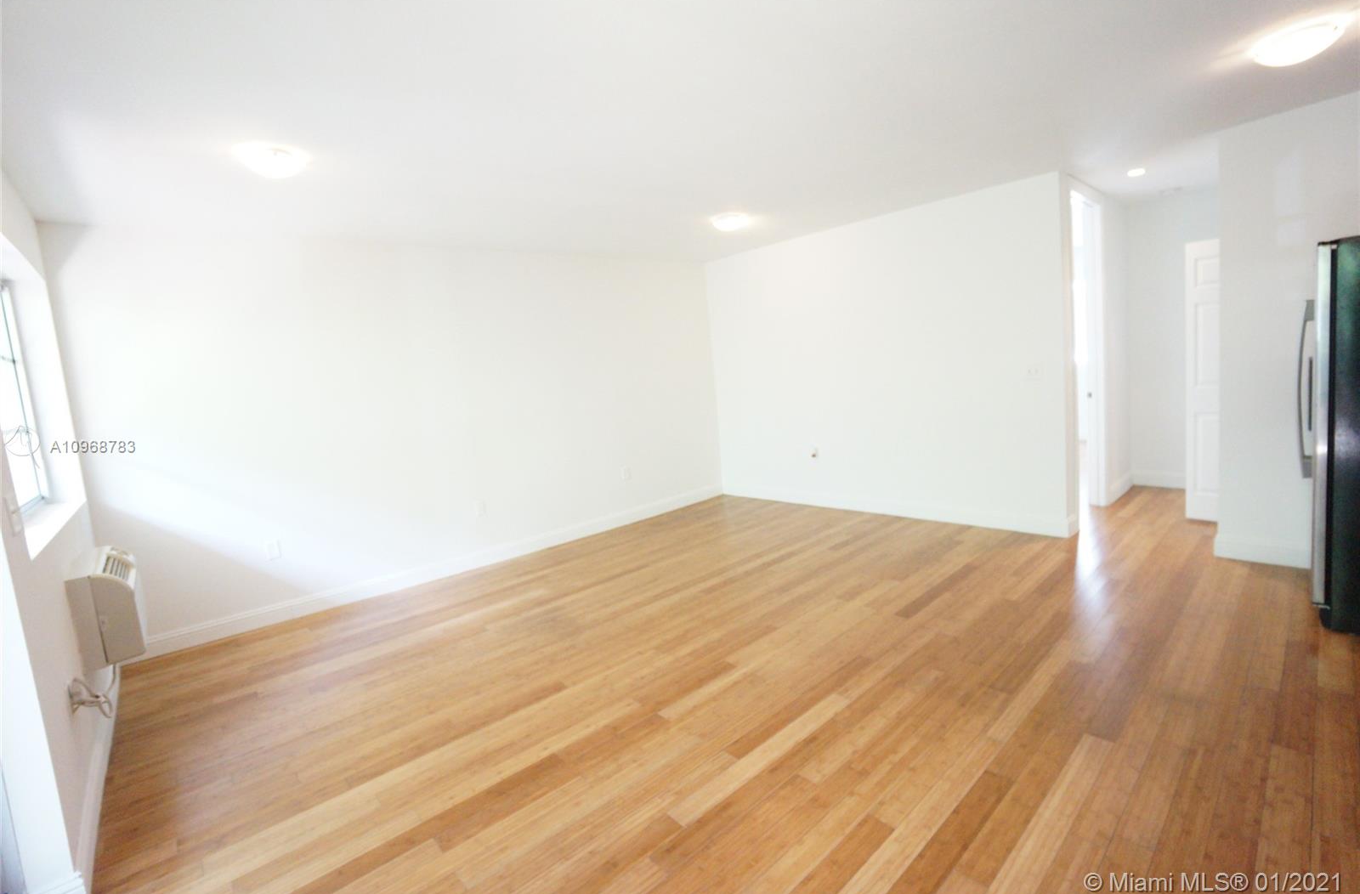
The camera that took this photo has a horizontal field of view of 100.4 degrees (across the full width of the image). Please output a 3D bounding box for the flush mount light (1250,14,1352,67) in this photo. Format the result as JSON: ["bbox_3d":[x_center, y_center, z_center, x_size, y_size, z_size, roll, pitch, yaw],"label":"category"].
[{"bbox_3d":[2.457,-1.583,2.252,0.285,0.090,0.285,-10,8,-41],"label":"flush mount light"}]

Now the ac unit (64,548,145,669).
[{"bbox_3d":[-2.866,0.761,2.876,0.200,0.400,0.920,-10,8,-41],"label":"ac unit"}]

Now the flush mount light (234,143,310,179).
[{"bbox_3d":[-1.843,-1.276,2.569,0.285,0.090,0.285,-10,8,-41],"label":"flush mount light"}]

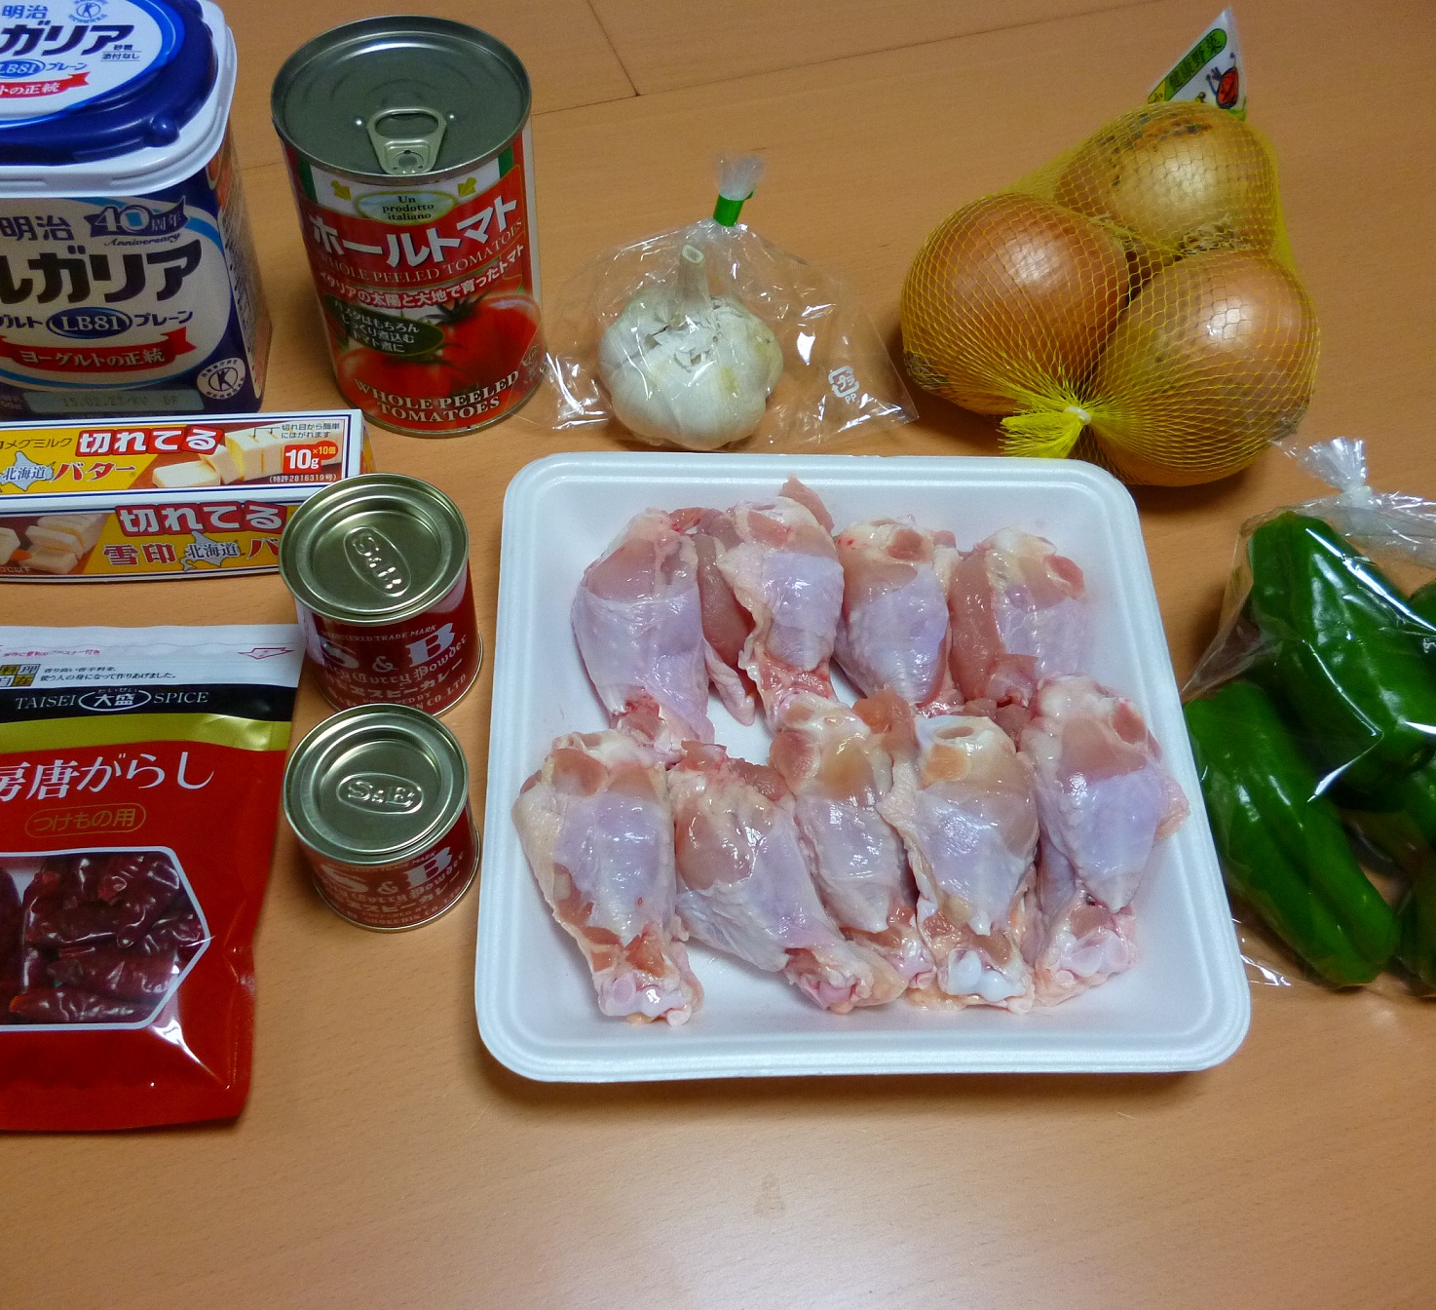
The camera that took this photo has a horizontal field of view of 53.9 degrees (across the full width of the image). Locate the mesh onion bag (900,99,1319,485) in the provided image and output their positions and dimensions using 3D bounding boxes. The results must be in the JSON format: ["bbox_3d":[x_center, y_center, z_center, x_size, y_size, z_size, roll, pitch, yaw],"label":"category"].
[{"bbox_3d":[0.137,-0.137,0.506,0.141,0.076,0.157,6,57,0],"label":"mesh onion bag"}]

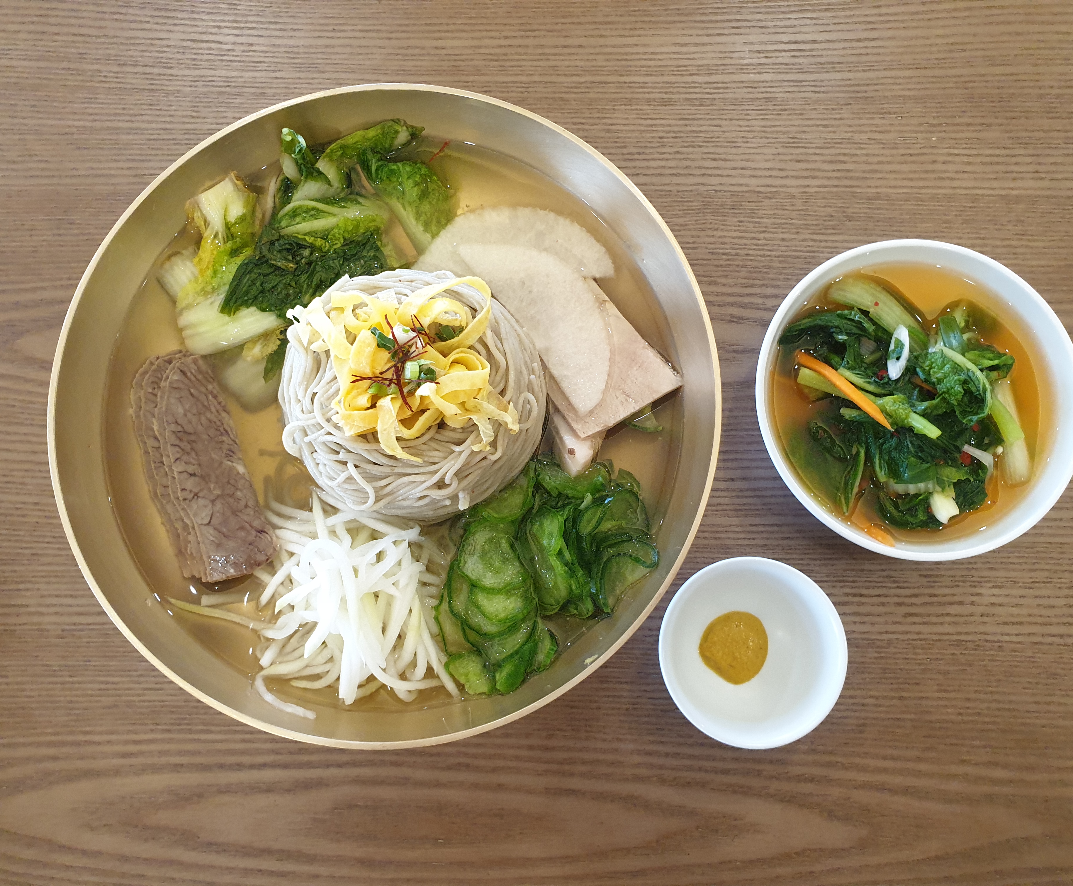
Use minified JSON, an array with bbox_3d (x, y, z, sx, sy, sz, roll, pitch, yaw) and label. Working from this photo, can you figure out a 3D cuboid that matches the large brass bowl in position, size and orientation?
[{"bbox_3d":[-0.053,-0.010,0.351,0.238,0.078,0.238,0,81,1],"label":"large brass bowl"}]

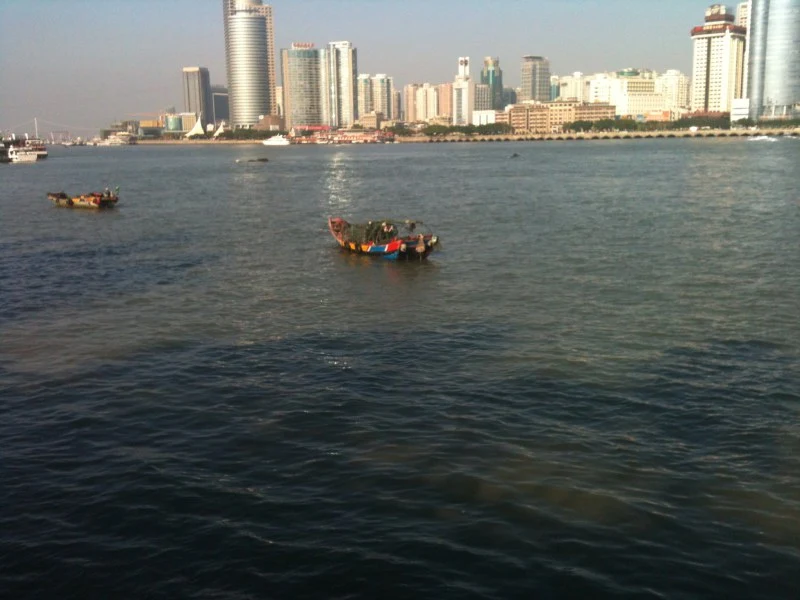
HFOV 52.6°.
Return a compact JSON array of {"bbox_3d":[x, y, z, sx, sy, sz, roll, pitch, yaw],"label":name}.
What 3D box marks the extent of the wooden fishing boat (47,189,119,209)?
[{"bbox_3d":[-33.964,-10.918,86.792,7.900,2.000,2.500,3,12,21],"label":"wooden fishing boat"}]

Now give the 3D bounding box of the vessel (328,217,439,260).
[{"bbox_3d":[-1.175,-3.879,49.651,2.500,2.000,8.000,-9,14,-34],"label":"vessel"}]

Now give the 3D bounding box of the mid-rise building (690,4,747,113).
[{"bbox_3d":[248.368,-179.719,630.876,30.000,91.000,30.000,-11,15,-40],"label":"mid-rise building"}]

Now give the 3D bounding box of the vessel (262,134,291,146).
[{"bbox_3d":[-103.640,-134.181,679.064,23.000,8.800,6.000,-3,12,-8],"label":"vessel"}]

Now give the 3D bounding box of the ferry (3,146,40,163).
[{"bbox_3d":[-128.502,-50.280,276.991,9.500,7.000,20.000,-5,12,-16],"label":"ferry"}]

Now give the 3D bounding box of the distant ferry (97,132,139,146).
[{"bbox_3d":[-323.980,-183.929,928.171,43.000,14.500,11.000,-1,12,1],"label":"distant ferry"}]

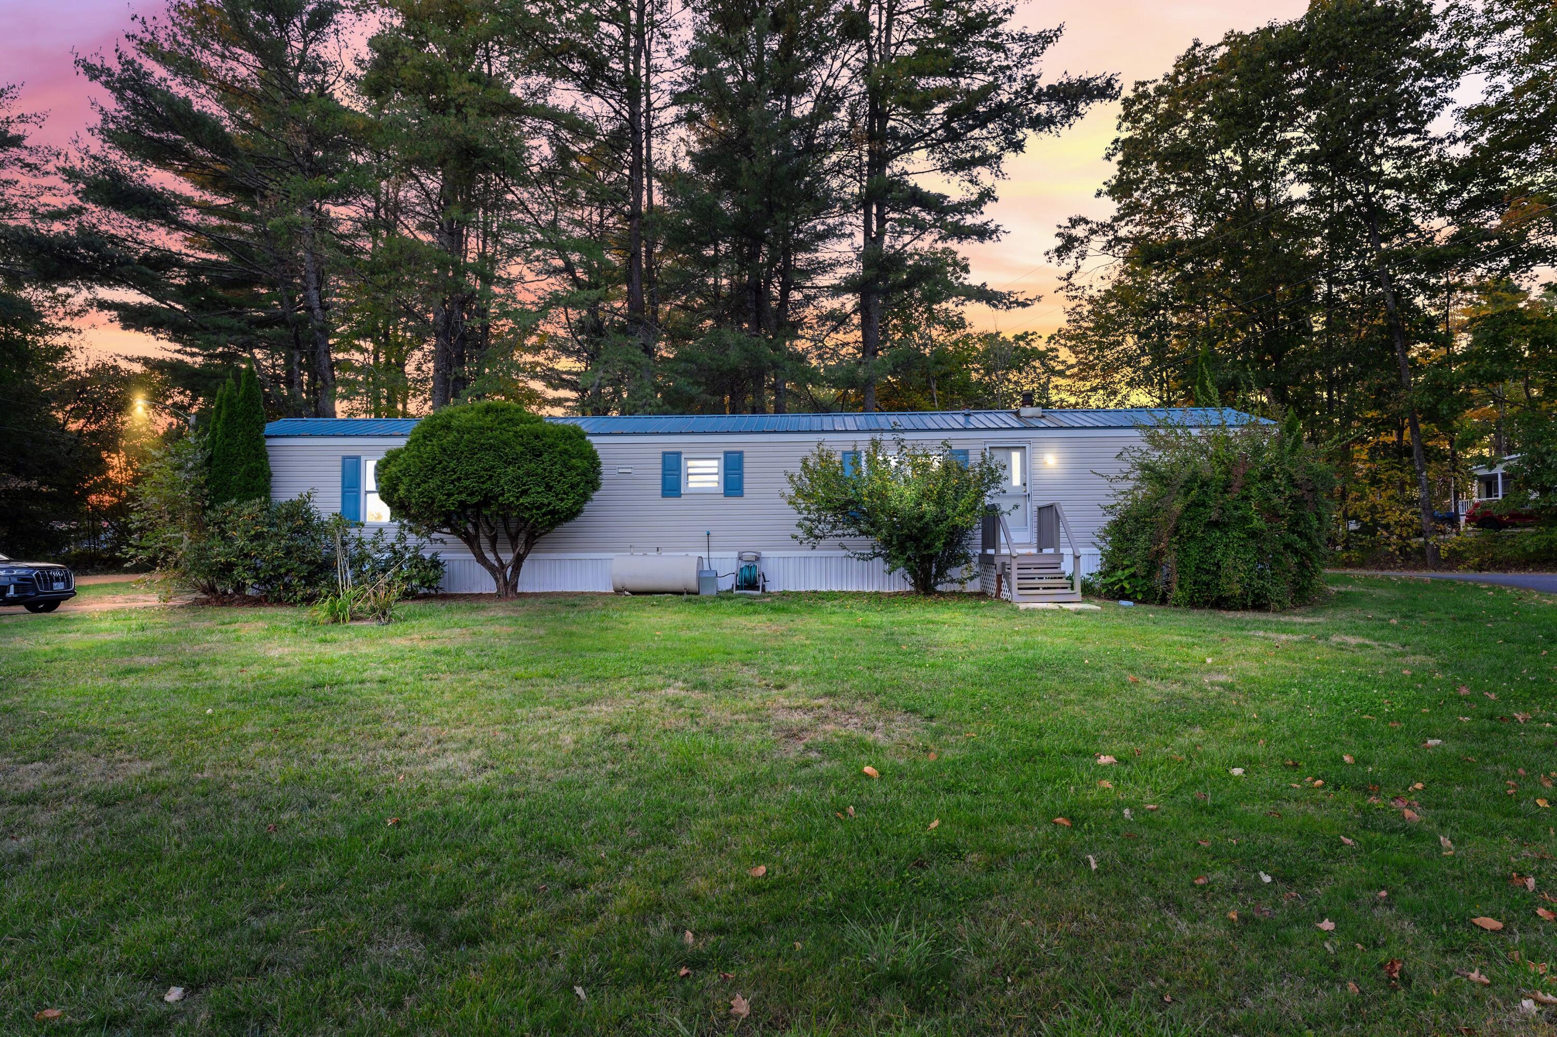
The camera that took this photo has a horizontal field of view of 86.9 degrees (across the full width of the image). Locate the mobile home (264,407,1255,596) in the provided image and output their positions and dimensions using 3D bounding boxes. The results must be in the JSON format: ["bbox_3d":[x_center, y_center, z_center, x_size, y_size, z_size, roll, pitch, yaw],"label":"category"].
[{"bbox_3d":[-0.500,-0.400,17.750,20.100,3.700,3.950,0,-1,2],"label":"mobile home"}]

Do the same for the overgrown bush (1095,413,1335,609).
[{"bbox_3d":[7.400,-0.190,14.000,4.050,3.250,3.400,0,-1,2],"label":"overgrown bush"}]

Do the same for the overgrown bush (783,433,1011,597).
[{"bbox_3d":[2.050,-0.030,14.700,3.950,2.850,2.800,0,-1,2],"label":"overgrown bush"}]

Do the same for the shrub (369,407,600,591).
[{"bbox_3d":[-5.150,-0.310,14.500,3.950,3.480,3.200,0,-1,2],"label":"shrub"}]

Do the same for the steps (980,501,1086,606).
[{"bbox_3d":[4.500,0.570,14.850,1.270,1.720,2.000,0,-1,2],"label":"steps"}]

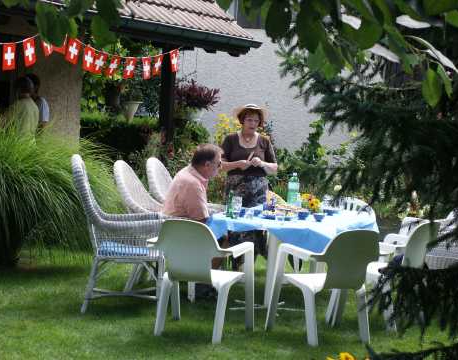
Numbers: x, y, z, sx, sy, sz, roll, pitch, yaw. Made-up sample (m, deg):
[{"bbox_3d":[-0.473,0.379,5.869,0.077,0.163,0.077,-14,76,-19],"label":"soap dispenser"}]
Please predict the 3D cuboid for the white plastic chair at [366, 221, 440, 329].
[{"bbox_3d":[1.186,0.683,8.977,0.590,0.800,0.570,6,5,33],"label":"white plastic chair"}]

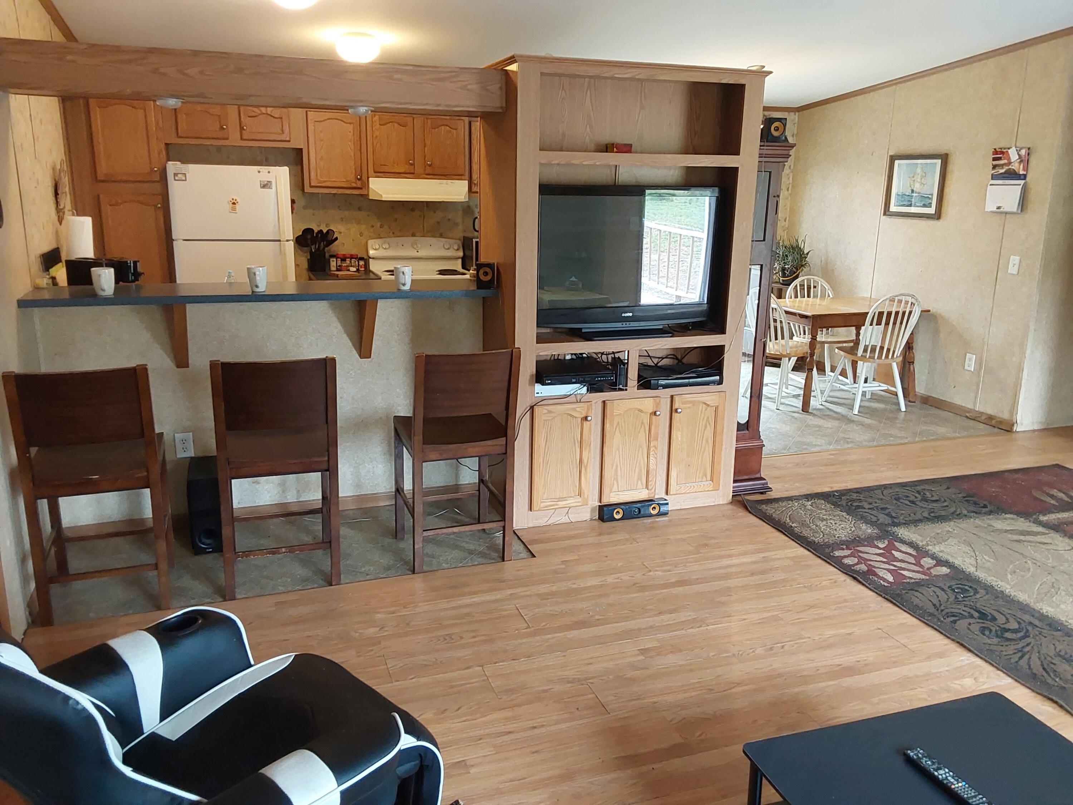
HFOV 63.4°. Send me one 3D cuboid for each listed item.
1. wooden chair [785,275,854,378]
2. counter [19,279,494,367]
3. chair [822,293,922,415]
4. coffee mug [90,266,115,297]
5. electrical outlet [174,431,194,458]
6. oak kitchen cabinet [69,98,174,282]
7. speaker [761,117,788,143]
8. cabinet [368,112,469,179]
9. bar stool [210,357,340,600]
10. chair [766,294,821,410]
[{"bbox_3d":[2.316,-0.554,7.021,0.450,0.900,0.480,-4,15,-19],"label":"wooden chair"},{"bbox_3d":[-1.224,-0.362,4.114,2.040,0.363,0.480,-4,15,-19],"label":"counter"},{"bbox_3d":[2.554,-0.405,6.589,0.460,0.915,0.540,-3,15,-17],"label":"chair"},{"bbox_3d":[-1.847,-0.519,3.713,0.090,0.115,0.115,-2,15,-12],"label":"coffee mug"},{"bbox_3d":[-1.659,0.209,4.094,0.074,0.116,0.012,-4,15,-19],"label":"electrical outlet"},{"bbox_3d":[-2.845,-1.017,6.107,0.555,2.130,0.600,-4,15,-19],"label":"oak kitchen cabinet"},{"bbox_3d":[1.190,-1.361,4.379,0.094,0.125,0.096,-2,14,-13],"label":"speaker"},{"bbox_3d":[-0.937,-1.976,6.724,0.768,0.480,0.320,-4,15,-19],"label":"cabinet"},{"bbox_3d":[-1.049,0.247,3.484,0.446,0.961,0.500,-4,15,-19],"label":"bar stool"},{"bbox_3d":[1.931,-0.456,6.744,0.540,0.915,0.460,-5,16,-24],"label":"chair"}]

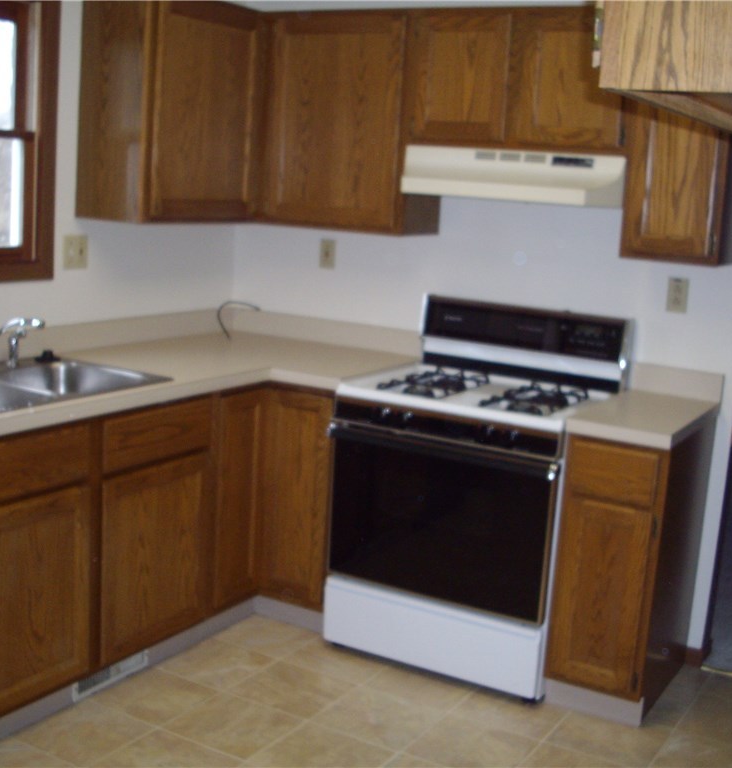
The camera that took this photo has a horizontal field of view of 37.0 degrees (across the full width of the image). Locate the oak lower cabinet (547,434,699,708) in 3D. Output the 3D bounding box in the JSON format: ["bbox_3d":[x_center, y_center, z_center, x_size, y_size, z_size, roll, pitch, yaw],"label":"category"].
[{"bbox_3d":[0.854,0.531,3.479,0.297,0.838,0.611,10,12,29],"label":"oak lower cabinet"}]

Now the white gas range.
[{"bbox_3d":[0.373,0.332,3.663,0.761,1.159,0.686,10,12,29],"label":"white gas range"}]

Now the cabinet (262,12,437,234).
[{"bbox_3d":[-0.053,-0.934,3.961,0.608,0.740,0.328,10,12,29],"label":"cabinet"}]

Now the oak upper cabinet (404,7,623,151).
[{"bbox_3d":[0.556,-0.983,3.599,0.778,0.434,0.328,10,12,29],"label":"oak upper cabinet"}]

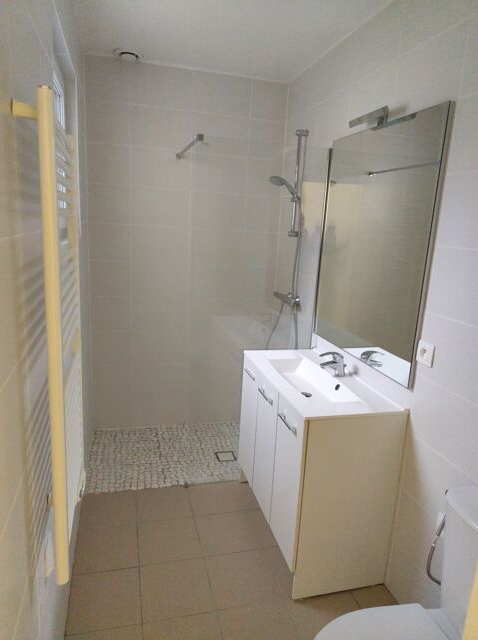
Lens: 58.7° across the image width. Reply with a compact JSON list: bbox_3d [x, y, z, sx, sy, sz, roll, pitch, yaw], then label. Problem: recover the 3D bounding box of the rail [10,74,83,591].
[{"bbox_3d":[-0.510,0.060,1.223,0.078,1.215,0.515,0,13,-15],"label":"rail"}]

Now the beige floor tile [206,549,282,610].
[{"bbox_3d":[0.013,1.157,1.910,0.293,0.010,0.293,0,13,-15],"label":"beige floor tile"}]

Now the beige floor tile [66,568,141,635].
[{"bbox_3d":[-0.556,1.158,1.760,0.290,0.010,0.290,0,13,-15],"label":"beige floor tile"}]

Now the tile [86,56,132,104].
[{"bbox_3d":[-0.819,-1.501,2.657,0.273,0.254,0.010,0,13,-15],"label":"tile"}]

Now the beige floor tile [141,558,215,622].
[{"bbox_3d":[-0.269,1.158,1.834,0.293,0.010,0.293,0,13,-15],"label":"beige floor tile"}]

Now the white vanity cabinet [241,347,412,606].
[{"bbox_3d":[0.341,0.682,2.169,0.459,0.838,0.869,0,13,-15],"label":"white vanity cabinet"}]

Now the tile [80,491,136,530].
[{"bbox_3d":[-0.702,1.030,2.307,0.290,0.010,0.289,0,13,-15],"label":"tile"}]

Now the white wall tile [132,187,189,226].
[{"bbox_3d":[-0.532,-0.769,2.905,0.400,0.250,0.010,0,13,-15],"label":"white wall tile"}]

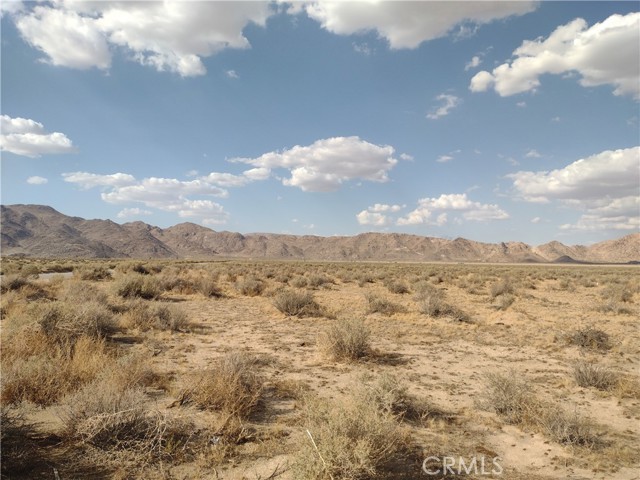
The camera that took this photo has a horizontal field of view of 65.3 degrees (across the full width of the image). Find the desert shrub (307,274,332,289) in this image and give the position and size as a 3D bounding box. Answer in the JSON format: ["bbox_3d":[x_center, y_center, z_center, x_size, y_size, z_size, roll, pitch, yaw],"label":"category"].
[{"bbox_3d":[-0.028,2.512,30.530,1.542,0.742,1.387,0,-2,0],"label":"desert shrub"}]

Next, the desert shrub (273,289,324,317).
[{"bbox_3d":[-0.639,1.836,14.900,1.549,0.775,1.317,0,-3,-2],"label":"desert shrub"}]

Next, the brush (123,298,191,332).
[{"bbox_3d":[-3.800,1.703,11.488,1.483,0.710,1.261,1,-3,-18],"label":"brush"}]

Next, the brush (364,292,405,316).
[{"bbox_3d":[1.923,1.901,14.884,1.182,0.669,1.004,0,-3,7],"label":"brush"}]

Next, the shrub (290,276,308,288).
[{"bbox_3d":[-1.223,2.530,29.831,1.074,0.696,0.913,0,-3,-2],"label":"shrub"}]

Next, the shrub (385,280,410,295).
[{"bbox_3d":[3.921,2.380,25.259,1.275,0.610,1.148,0,-2,9],"label":"shrub"}]

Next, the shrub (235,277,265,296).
[{"bbox_3d":[-3.238,2.123,22.966,1.365,0.885,1.161,1,-3,-8],"label":"shrub"}]

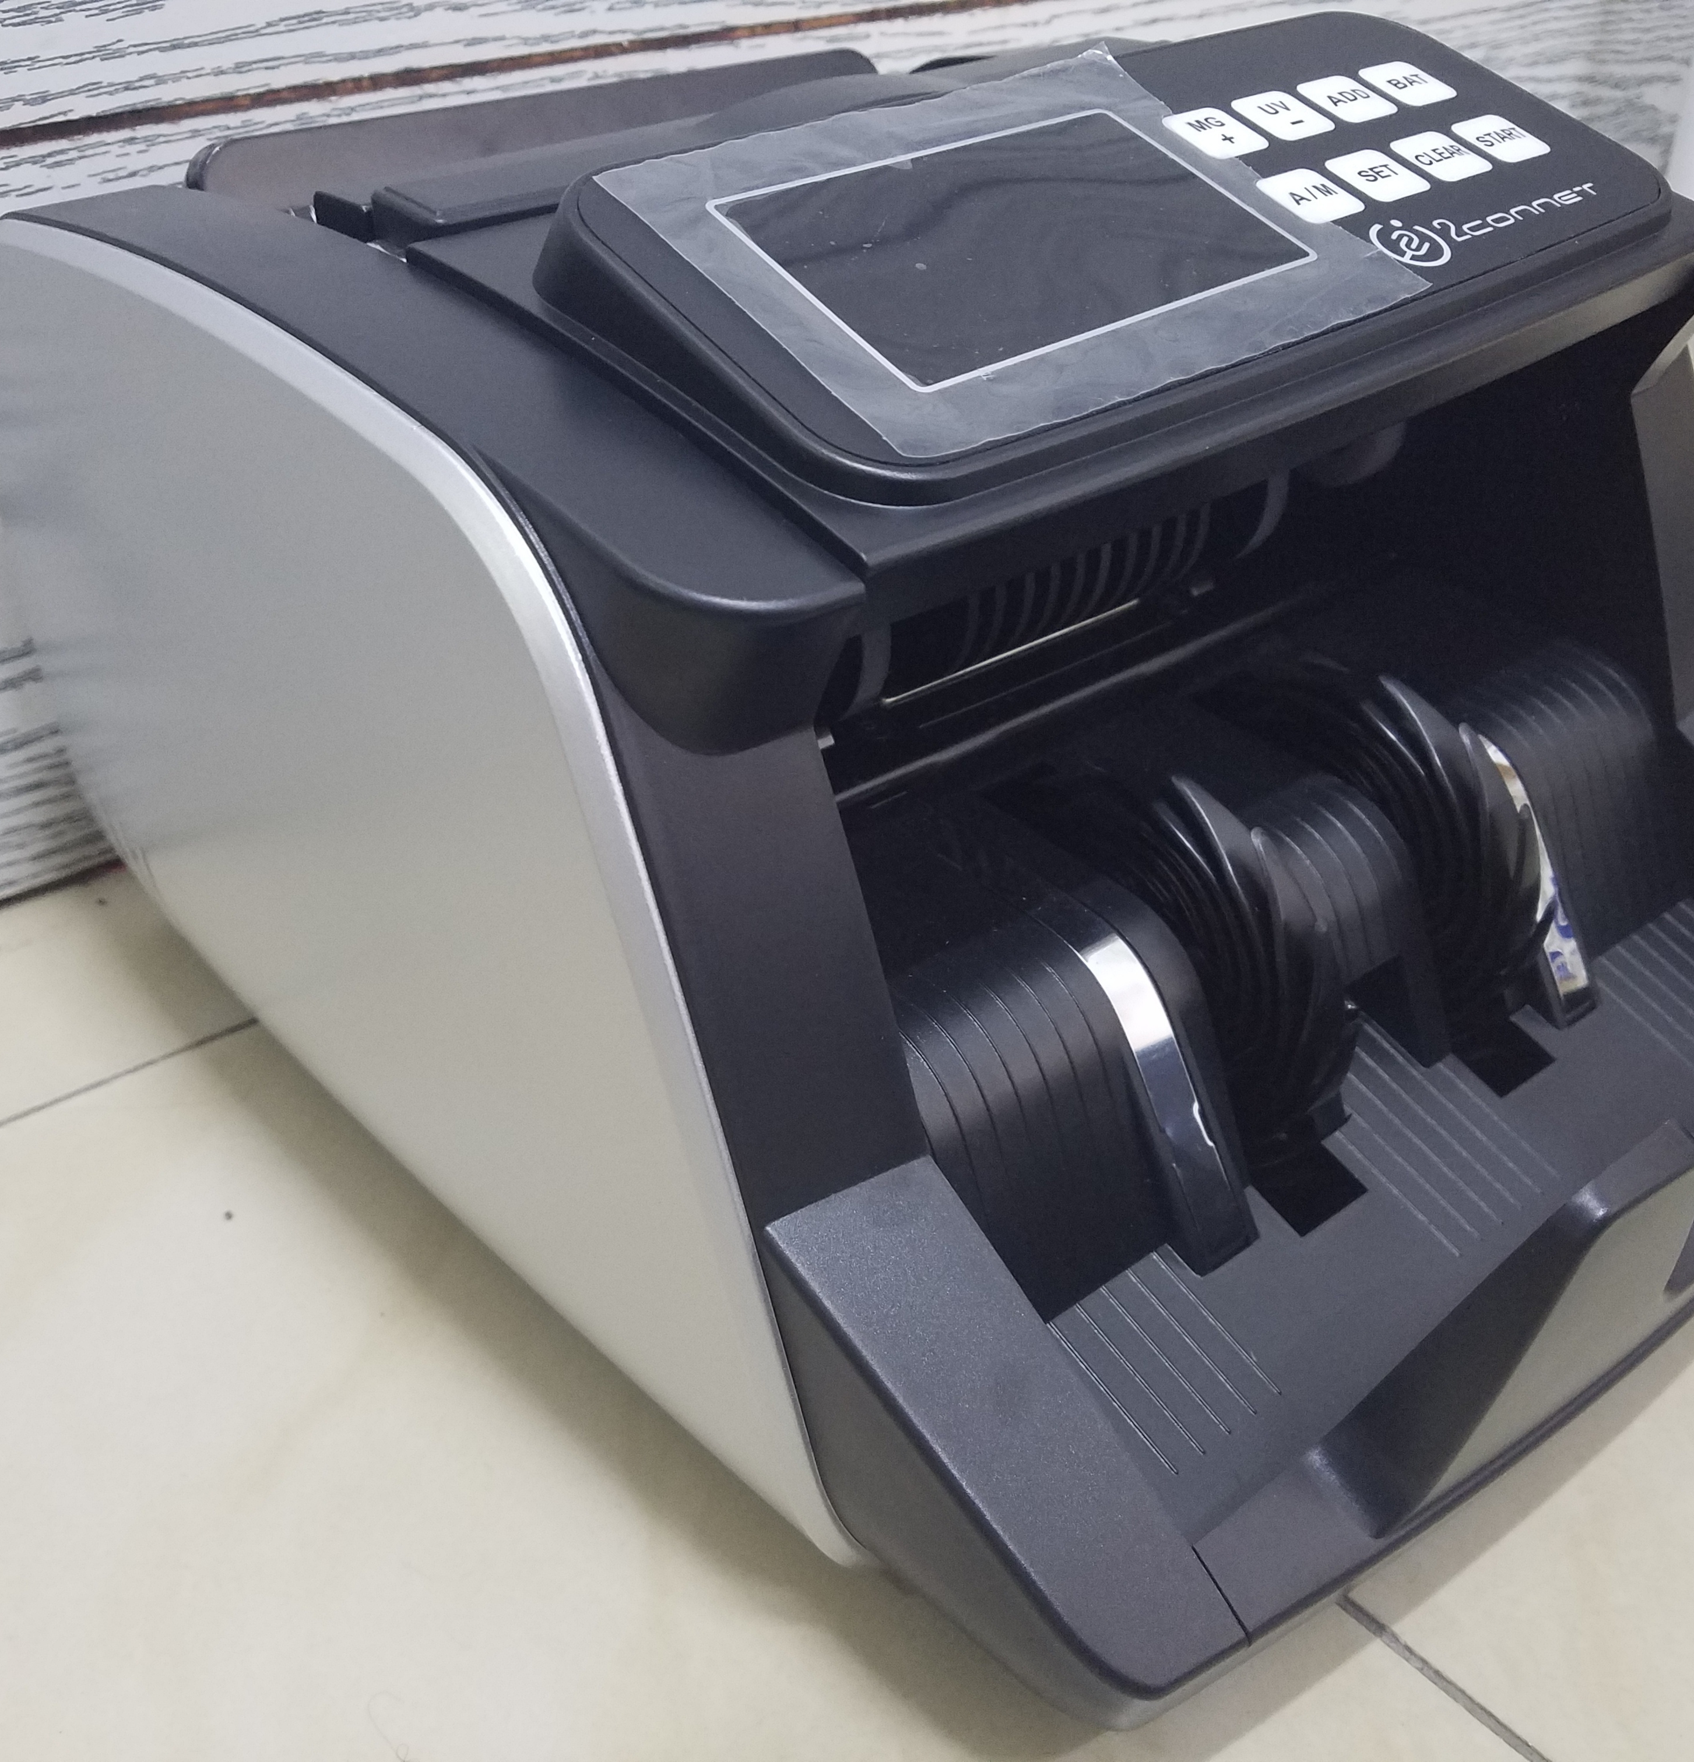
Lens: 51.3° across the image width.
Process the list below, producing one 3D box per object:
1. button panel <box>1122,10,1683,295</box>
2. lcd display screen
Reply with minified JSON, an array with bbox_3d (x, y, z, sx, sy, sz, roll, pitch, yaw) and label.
[{"bbox_3d":[0.106,-0.139,0.337,0.075,0.010,0.083,-27,59,-30],"label":"button panel"},{"bbox_3d":[0.028,-0.103,0.288,0.088,0.006,0.053,-27,59,-30],"label":"lcd display screen"}]

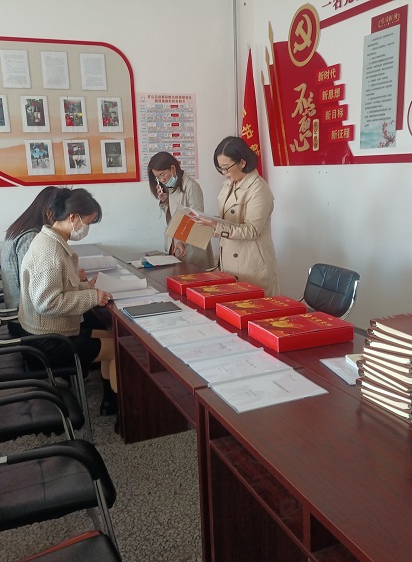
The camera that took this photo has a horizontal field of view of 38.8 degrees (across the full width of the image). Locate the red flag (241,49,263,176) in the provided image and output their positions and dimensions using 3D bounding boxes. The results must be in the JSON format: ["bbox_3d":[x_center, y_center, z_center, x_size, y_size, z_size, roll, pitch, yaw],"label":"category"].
[{"bbox_3d":[0.465,-1.475,5.621,0.300,1.392,0.170,1,12,14],"label":"red flag"}]

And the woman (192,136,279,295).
[{"bbox_3d":[0.188,-0.087,3.614,0.470,1.578,0.450,-9,13,-31],"label":"woman"}]

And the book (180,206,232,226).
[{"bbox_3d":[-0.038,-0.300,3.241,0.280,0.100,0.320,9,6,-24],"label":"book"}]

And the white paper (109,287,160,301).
[{"bbox_3d":[-0.393,0.064,3.215,0.295,0.010,0.215,-7,12,-22],"label":"white paper"}]

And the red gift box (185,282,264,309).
[{"bbox_3d":[0.103,0.072,2.965,0.330,0.058,0.240,-7,12,-22],"label":"red gift box"}]

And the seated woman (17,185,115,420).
[{"bbox_3d":[-0.728,0.192,3.106,0.550,1.294,0.460,-7,12,-22],"label":"seated woman"}]

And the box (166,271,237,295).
[{"bbox_3d":[-0.020,0.012,3.287,0.330,0.058,0.240,-7,12,-22],"label":"box"}]

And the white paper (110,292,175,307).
[{"bbox_3d":[-0.311,0.100,3.022,0.300,0.010,0.215,-7,12,-22],"label":"white paper"}]

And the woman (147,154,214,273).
[{"bbox_3d":[-0.189,-0.225,4.541,0.440,1.499,0.440,-10,14,-35],"label":"woman"}]

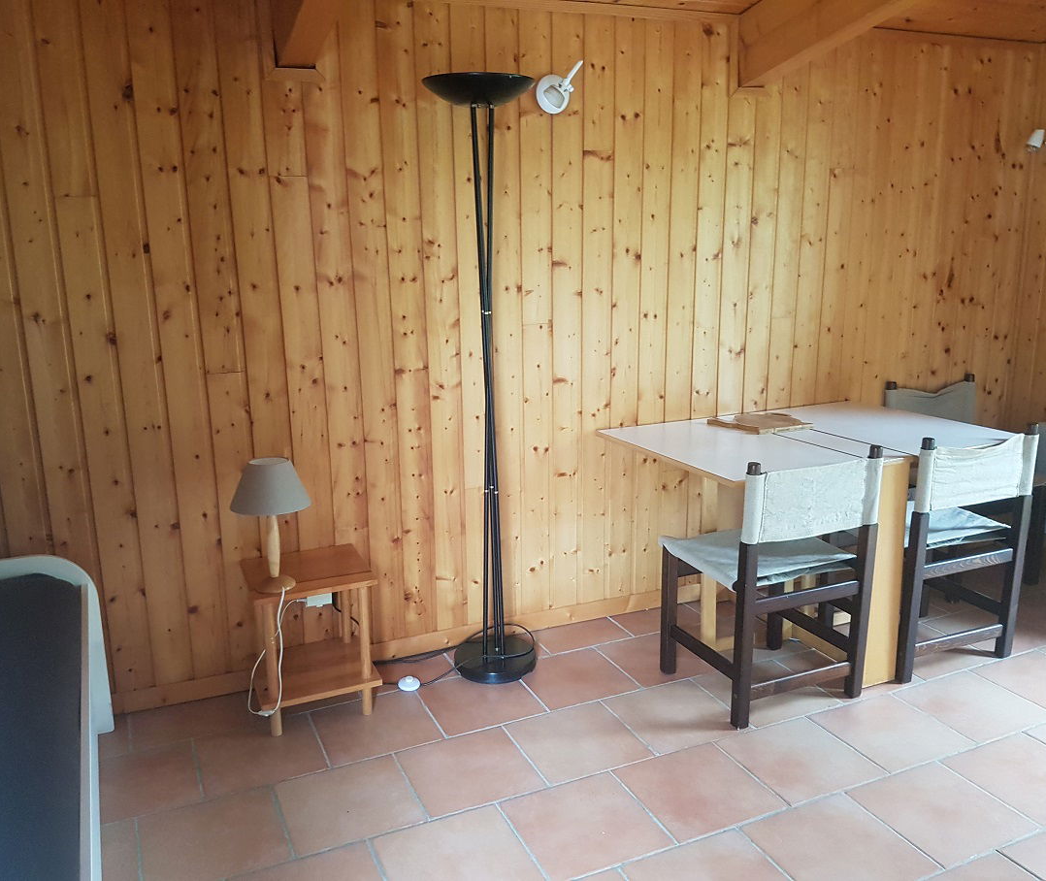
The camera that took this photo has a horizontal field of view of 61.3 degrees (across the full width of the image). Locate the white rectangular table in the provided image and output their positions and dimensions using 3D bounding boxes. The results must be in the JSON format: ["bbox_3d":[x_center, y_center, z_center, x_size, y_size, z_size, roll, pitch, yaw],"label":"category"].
[{"bbox_3d":[0.995,0.338,3.145,1.213,0.743,0.768,-7,15,-23],"label":"white rectangular table"}]

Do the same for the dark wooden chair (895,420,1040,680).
[{"bbox_3d":[1.357,0.325,3.026,0.489,0.814,0.425,-7,15,-23],"label":"dark wooden chair"}]

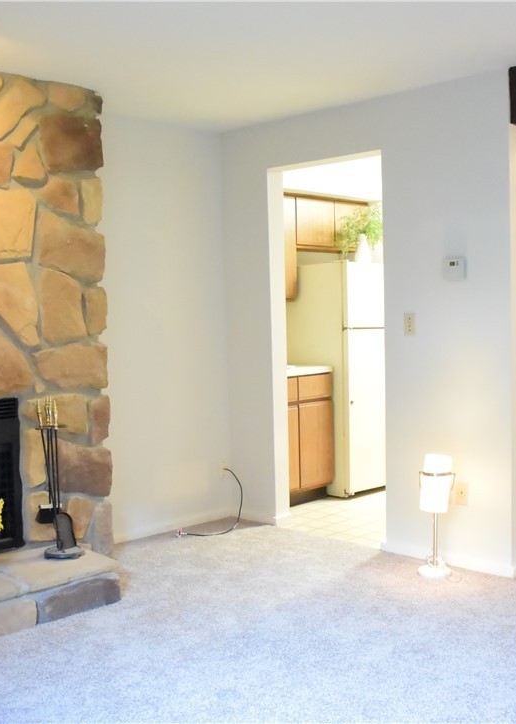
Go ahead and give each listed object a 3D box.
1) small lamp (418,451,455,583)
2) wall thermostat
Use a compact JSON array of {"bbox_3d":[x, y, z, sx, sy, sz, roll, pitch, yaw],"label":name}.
[{"bbox_3d":[0.885,0.749,4.046,0.170,0.593,0.165,0,3,14],"label":"small lamp"},{"bbox_3d":[0.991,-0.469,4.098,0.106,0.118,0.030,2,4,44],"label":"wall thermostat"}]

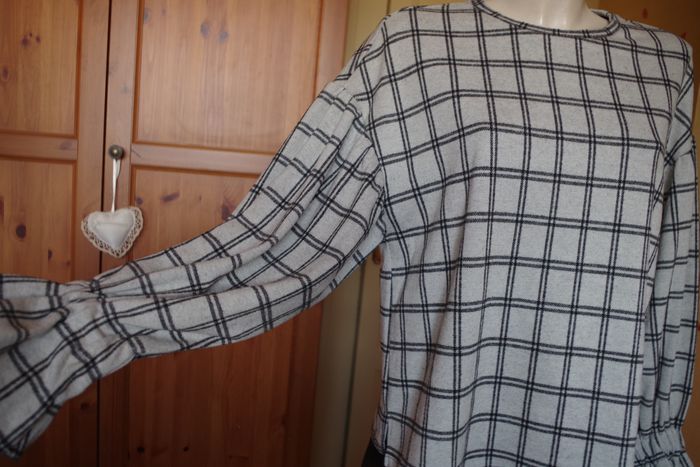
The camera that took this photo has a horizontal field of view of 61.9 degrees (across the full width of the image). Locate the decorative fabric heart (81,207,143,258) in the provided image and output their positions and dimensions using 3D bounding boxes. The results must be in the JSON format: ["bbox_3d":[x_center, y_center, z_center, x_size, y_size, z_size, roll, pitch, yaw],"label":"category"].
[{"bbox_3d":[-0.467,0.000,1.150,0.114,0.103,0.033,-2,10,-13],"label":"decorative fabric heart"}]

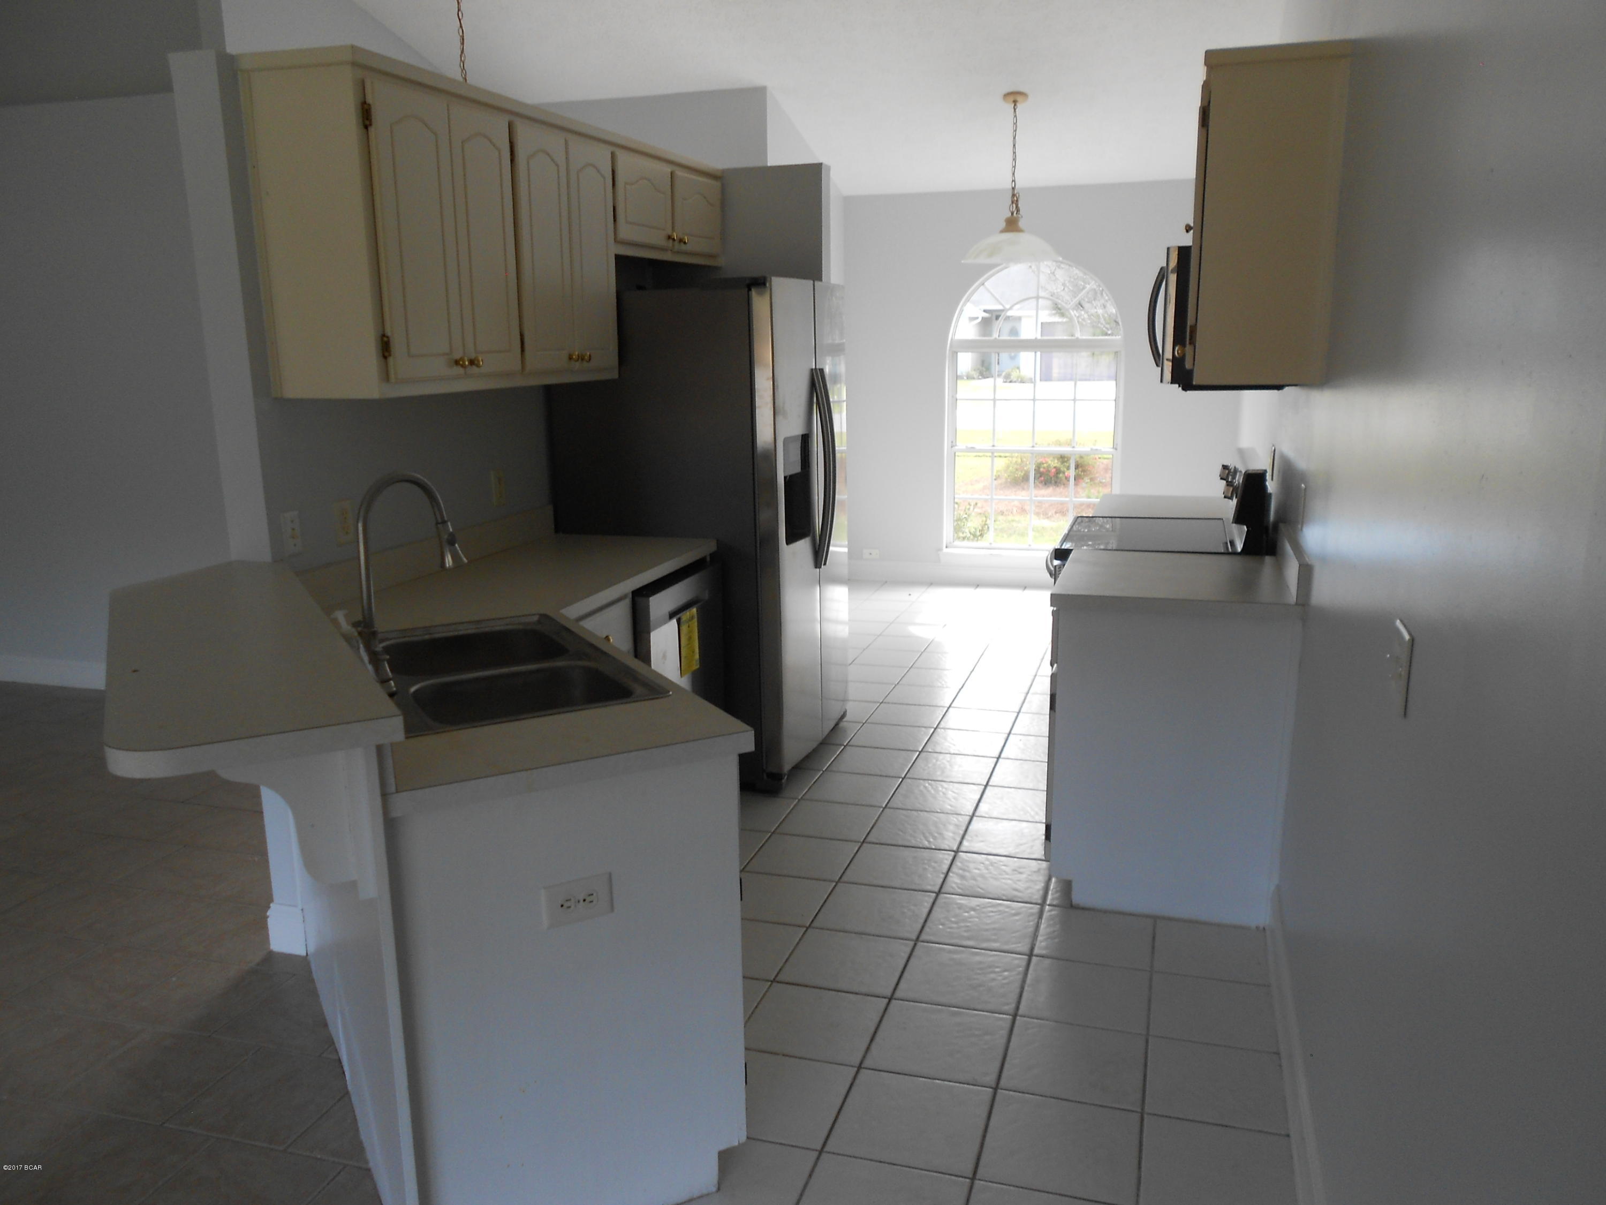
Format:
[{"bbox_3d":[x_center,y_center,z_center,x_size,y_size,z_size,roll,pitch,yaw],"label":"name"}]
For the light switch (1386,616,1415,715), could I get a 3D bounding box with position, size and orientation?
[{"bbox_3d":[0.871,0.096,1.765,0.008,0.115,0.120,3,12,17],"label":"light switch"}]

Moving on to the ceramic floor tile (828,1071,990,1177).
[{"bbox_3d":[0.229,1.081,2.512,0.300,0.010,0.297,3,13,17],"label":"ceramic floor tile"}]

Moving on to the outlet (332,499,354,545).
[{"bbox_3d":[-1.237,-0.214,3.265,0.007,0.116,0.072,3,13,17],"label":"outlet"}]

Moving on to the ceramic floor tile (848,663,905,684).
[{"bbox_3d":[0.342,0.352,5.845,0.300,0.010,0.297,3,13,17],"label":"ceramic floor tile"}]

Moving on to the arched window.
[{"bbox_3d":[1.498,-1.259,7.795,1.110,1.842,0.100,3,13,17],"label":"arched window"}]

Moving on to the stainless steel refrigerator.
[{"bbox_3d":[-0.318,-0.304,4.711,0.898,1.790,0.905,3,13,17],"label":"stainless steel refrigerator"}]

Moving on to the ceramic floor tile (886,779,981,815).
[{"bbox_3d":[0.475,0.695,4.289,0.297,0.010,0.294,3,13,17],"label":"ceramic floor tile"}]

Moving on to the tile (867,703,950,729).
[{"bbox_3d":[0.454,0.491,5.197,0.300,0.010,0.297,3,13,17],"label":"tile"}]

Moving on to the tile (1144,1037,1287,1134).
[{"bbox_3d":[0.897,1.048,2.614,0.286,0.010,0.294,3,13,17],"label":"tile"}]

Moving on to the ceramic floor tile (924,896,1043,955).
[{"bbox_3d":[0.504,0.903,3.390,0.301,0.011,0.301,3,12,17],"label":"ceramic floor tile"}]

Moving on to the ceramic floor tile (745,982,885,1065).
[{"bbox_3d":[0.028,1.013,2.906,0.301,0.011,0.301,3,12,17],"label":"ceramic floor tile"}]

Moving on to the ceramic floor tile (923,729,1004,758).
[{"bbox_3d":[0.666,0.581,4.938,0.303,0.010,0.303,3,13,17],"label":"ceramic floor tile"}]

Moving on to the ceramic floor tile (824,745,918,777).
[{"bbox_3d":[0.274,0.616,4.641,0.300,0.010,0.297,3,13,17],"label":"ceramic floor tile"}]

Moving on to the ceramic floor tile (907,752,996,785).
[{"bbox_3d":[0.575,0.643,4.649,0.303,0.010,0.303,3,13,17],"label":"ceramic floor tile"}]

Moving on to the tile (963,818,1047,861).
[{"bbox_3d":[0.677,0.771,3.918,0.297,0.010,0.294,3,13,17],"label":"tile"}]

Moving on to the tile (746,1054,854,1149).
[{"bbox_3d":[-0.064,1.076,2.619,0.301,0.011,0.301,3,12,17],"label":"tile"}]

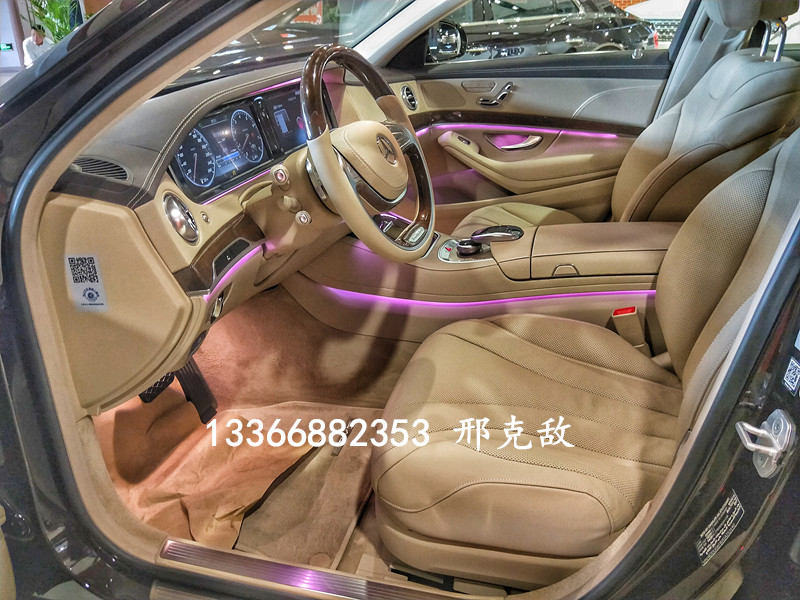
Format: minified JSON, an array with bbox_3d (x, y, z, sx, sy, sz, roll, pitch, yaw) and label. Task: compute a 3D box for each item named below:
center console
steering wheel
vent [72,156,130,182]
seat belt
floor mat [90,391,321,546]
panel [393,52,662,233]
[{"bbox_3d":[0.226,-0.061,1.443,0.980,0.280,0.280,5,27,16],"label":"center console"},{"bbox_3d":[-0.053,-0.244,1.009,0.095,0.385,0.385,-17,18,27],"label":"steering wheel"},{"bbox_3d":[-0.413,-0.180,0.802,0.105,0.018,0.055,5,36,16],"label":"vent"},{"bbox_3d":[0.498,0.075,1.226,0.055,0.120,0.032,-20,18,25],"label":"seat belt"},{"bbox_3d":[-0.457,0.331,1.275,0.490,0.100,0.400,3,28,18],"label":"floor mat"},{"bbox_3d":[0.435,-0.512,1.999,0.880,0.630,0.140,5,27,16],"label":"panel"}]

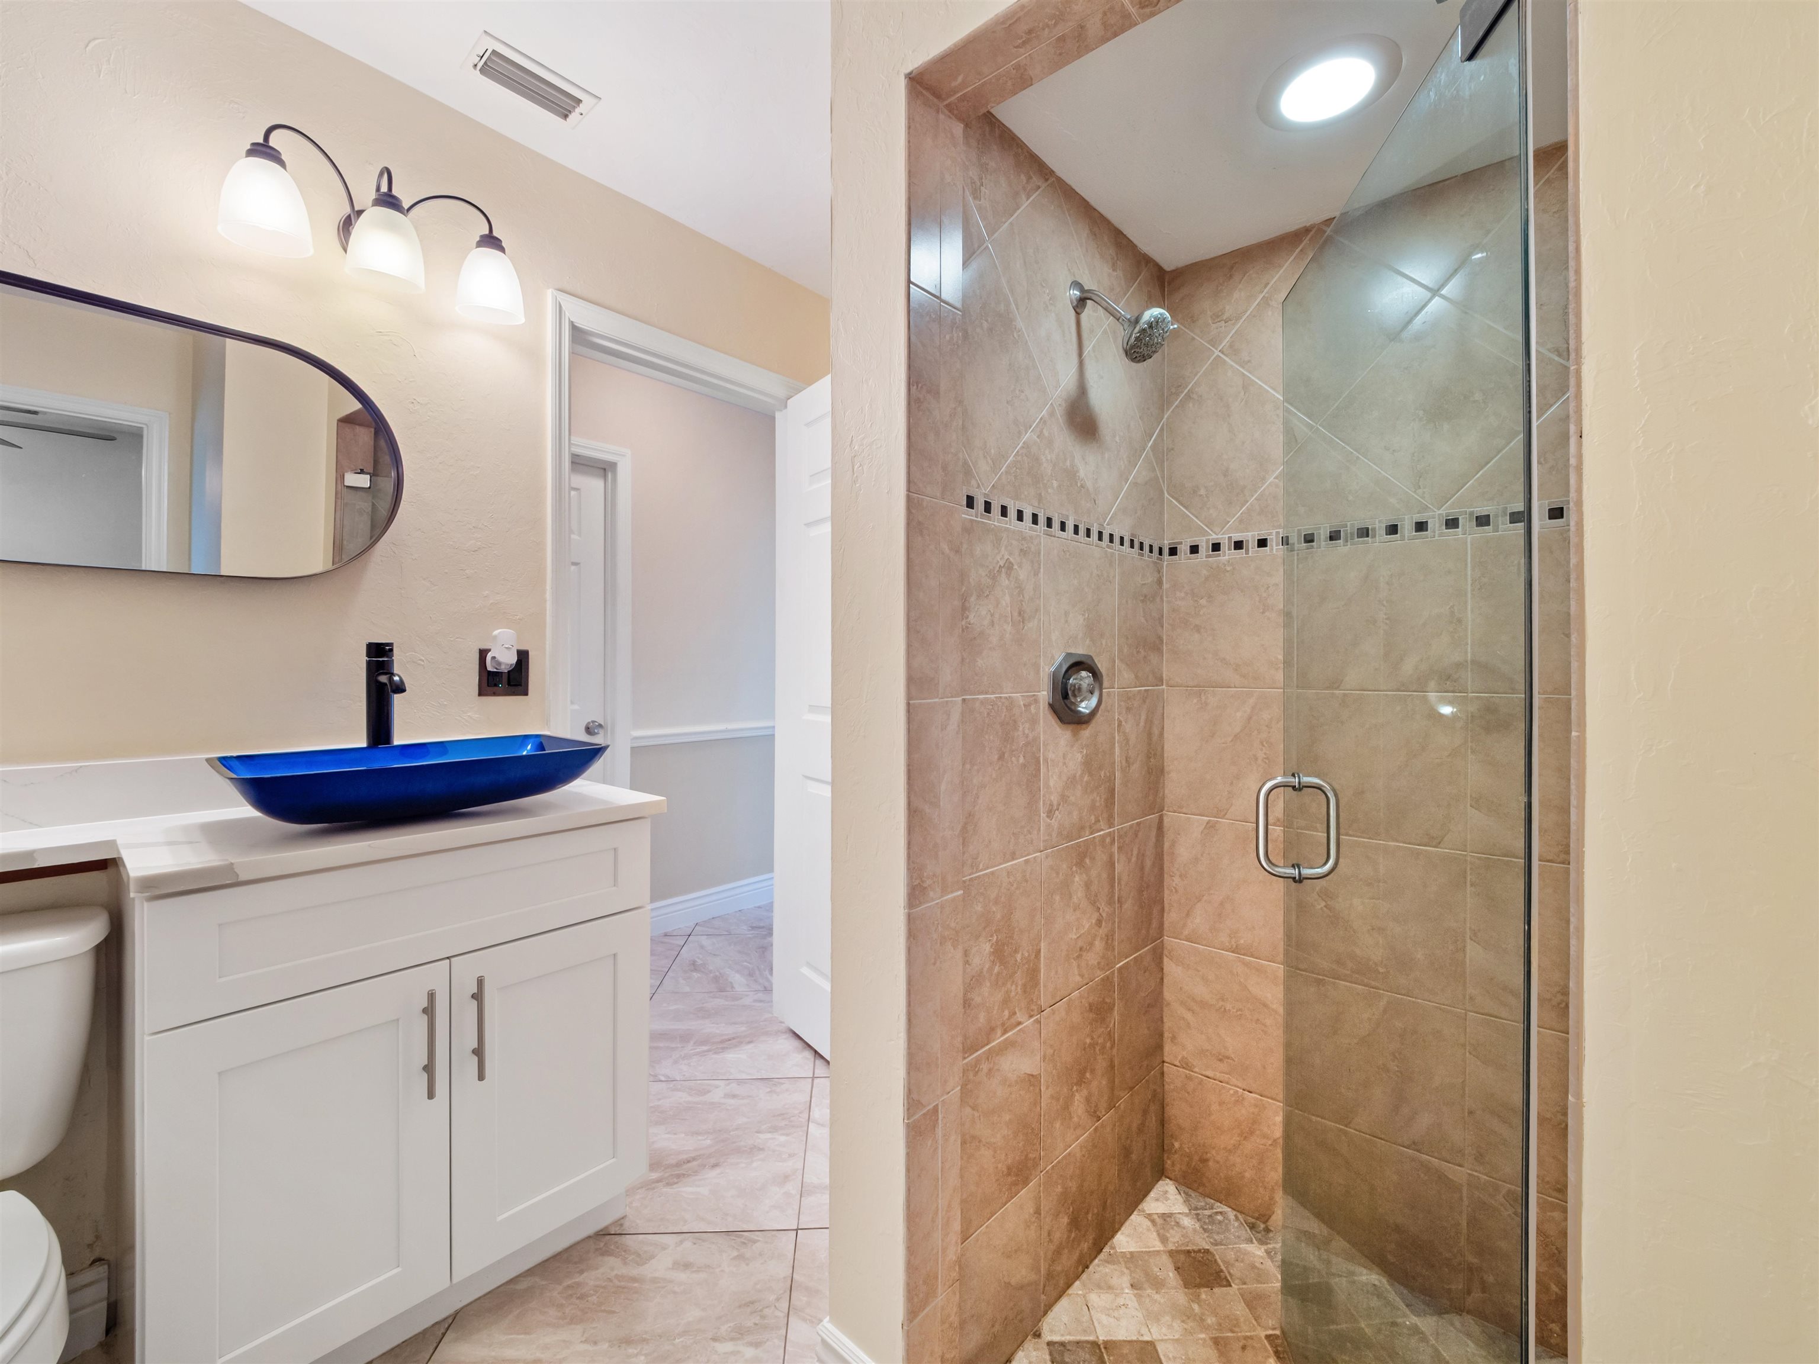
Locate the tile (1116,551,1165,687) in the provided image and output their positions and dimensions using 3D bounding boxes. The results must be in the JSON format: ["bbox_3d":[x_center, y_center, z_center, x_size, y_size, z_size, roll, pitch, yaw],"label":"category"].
[{"bbox_3d":[0.535,-0.136,1.710,0.011,0.303,0.242,1,1,43],"label":"tile"}]

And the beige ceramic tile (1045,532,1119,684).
[{"bbox_3d":[0.352,-0.131,1.515,0.010,0.301,0.301,0,0,42],"label":"beige ceramic tile"}]

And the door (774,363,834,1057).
[{"bbox_3d":[-0.159,0.111,2.111,0.035,2.043,0.711,0,1,-38],"label":"door"}]

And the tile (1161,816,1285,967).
[{"bbox_3d":[0.741,0.479,1.719,0.293,0.301,0.010,0,0,42],"label":"tile"}]

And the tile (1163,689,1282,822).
[{"bbox_3d":[0.741,0.174,1.718,0.293,0.301,0.010,0,0,42],"label":"tile"}]

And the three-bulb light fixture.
[{"bbox_3d":[-1.073,-0.911,1.500,0.210,0.235,0.500,1,1,43],"label":"three-bulb light fixture"}]

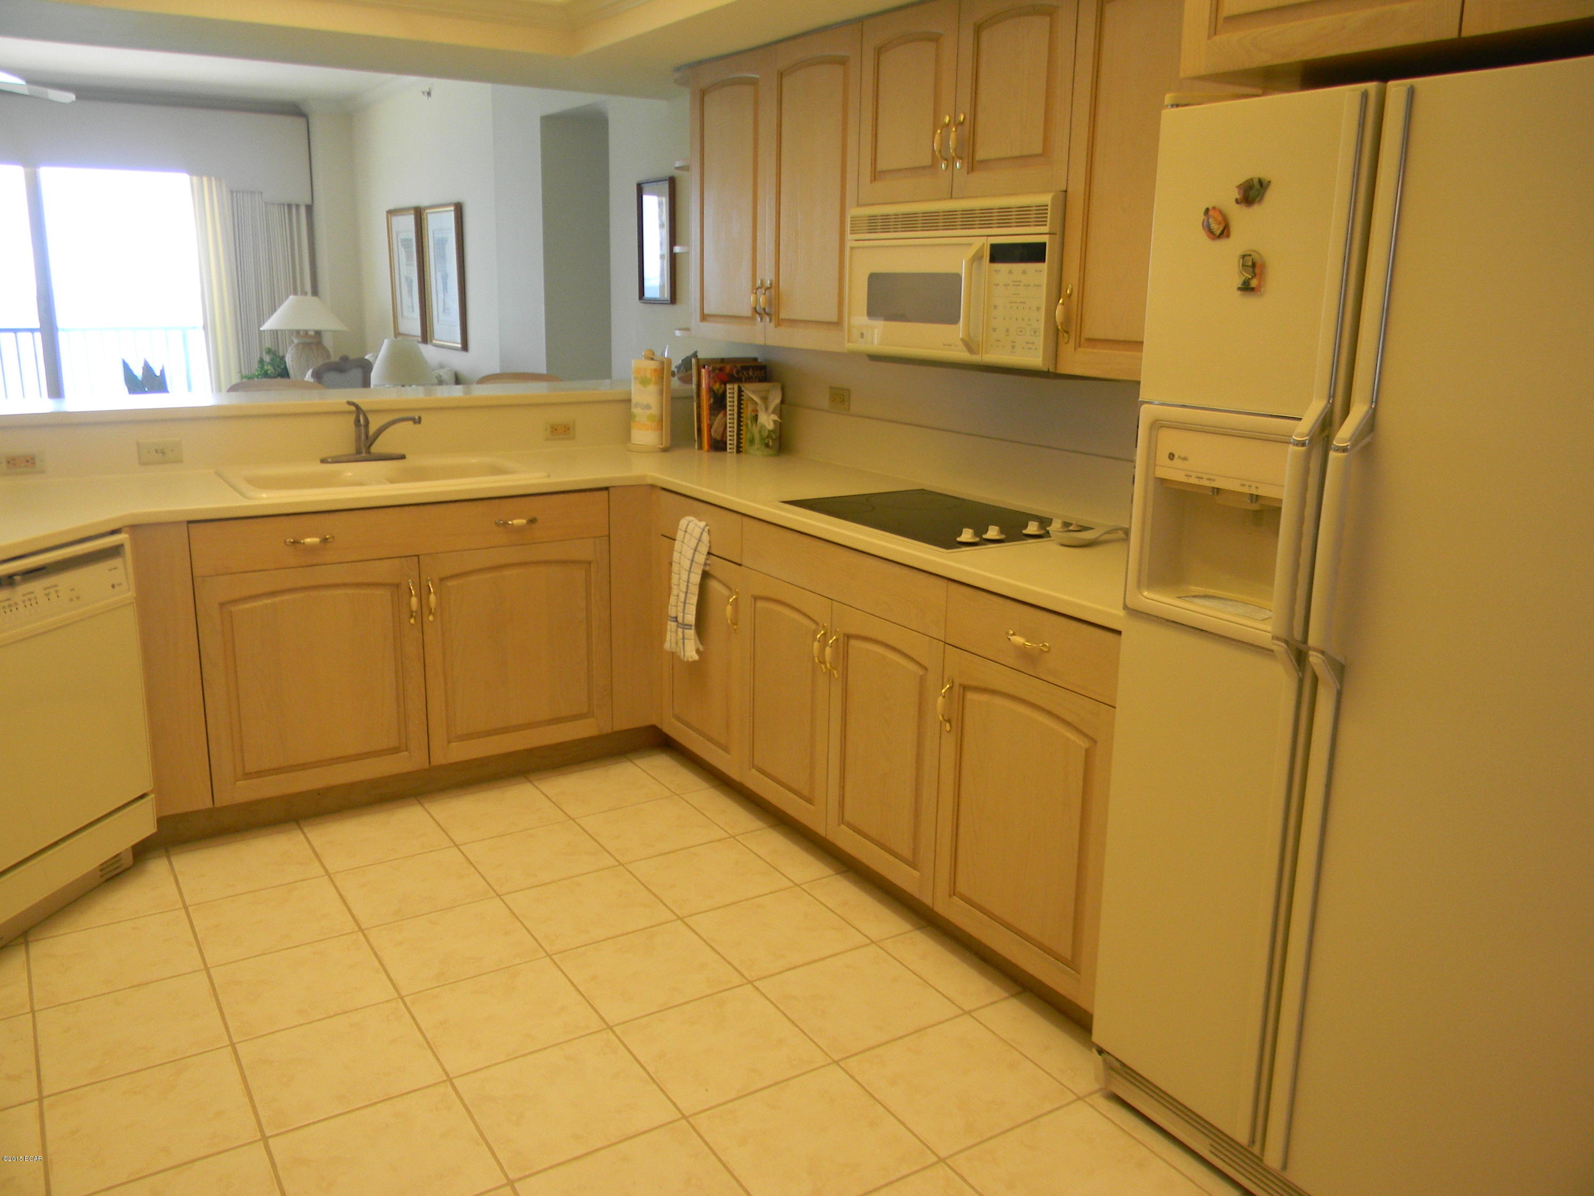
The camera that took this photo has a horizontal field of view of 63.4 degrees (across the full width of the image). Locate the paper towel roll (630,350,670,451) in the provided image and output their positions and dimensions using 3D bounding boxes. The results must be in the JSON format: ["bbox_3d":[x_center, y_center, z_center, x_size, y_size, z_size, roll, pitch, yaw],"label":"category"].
[{"bbox_3d":[-0.508,-0.670,4.402,0.146,0.325,0.146,1,14,0],"label":"paper towel roll"}]

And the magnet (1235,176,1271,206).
[{"bbox_3d":[0.657,-0.584,1.858,0.012,0.043,0.061,-8,17,-31],"label":"magnet"}]

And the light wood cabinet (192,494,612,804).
[{"bbox_3d":[-1.220,0.055,3.909,1.153,0.776,0.606,-8,17,-31],"label":"light wood cabinet"}]

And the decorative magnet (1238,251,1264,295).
[{"bbox_3d":[0.661,-0.473,1.876,0.012,0.064,0.046,-8,17,-31],"label":"decorative magnet"}]

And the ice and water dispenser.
[{"bbox_3d":[0.675,-0.120,2.017,0.111,0.343,0.314,-8,17,-31],"label":"ice and water dispenser"}]

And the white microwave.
[{"bbox_3d":[0.477,-0.773,3.161,0.386,0.381,0.767,-8,17,-31],"label":"white microwave"}]

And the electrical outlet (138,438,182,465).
[{"bbox_3d":[-1.857,-0.425,3.769,0.117,0.071,0.008,-8,17,-31],"label":"electrical outlet"}]

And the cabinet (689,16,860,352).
[{"bbox_3d":[0.050,-1.175,3.827,0.326,0.820,0.942,-8,17,-31],"label":"cabinet"}]

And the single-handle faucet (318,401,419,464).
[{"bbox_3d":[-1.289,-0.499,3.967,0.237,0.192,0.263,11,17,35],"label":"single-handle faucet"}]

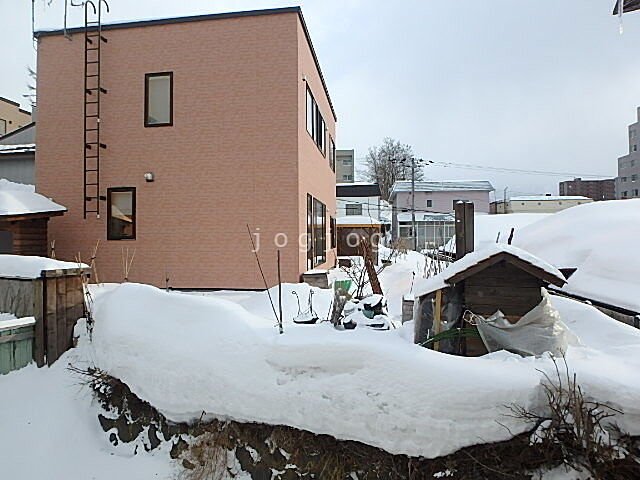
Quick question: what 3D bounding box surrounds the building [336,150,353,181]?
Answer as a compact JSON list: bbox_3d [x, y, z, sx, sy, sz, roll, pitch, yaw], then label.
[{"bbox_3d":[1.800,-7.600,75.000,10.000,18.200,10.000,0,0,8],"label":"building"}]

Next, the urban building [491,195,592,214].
[{"bbox_3d":[31.300,-2.400,58.000,14.500,7.800,9.000,0,0,8],"label":"urban building"}]

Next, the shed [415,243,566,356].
[{"bbox_3d":[2.200,0.780,5.450,1.850,1.420,1.200,0,0,5],"label":"shed"}]

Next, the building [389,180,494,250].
[{"bbox_3d":[10.000,-1.650,33.300,7.700,6.400,7.500,0,0,8],"label":"building"}]

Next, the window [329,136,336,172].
[{"bbox_3d":[0.510,-3.480,16.000,0.120,1.280,1.850,0,0,8],"label":"window"}]

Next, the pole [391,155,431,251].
[{"bbox_3d":[6.900,-2.350,29.000,2.500,7.800,0.800,0,0,8],"label":"pole"}]

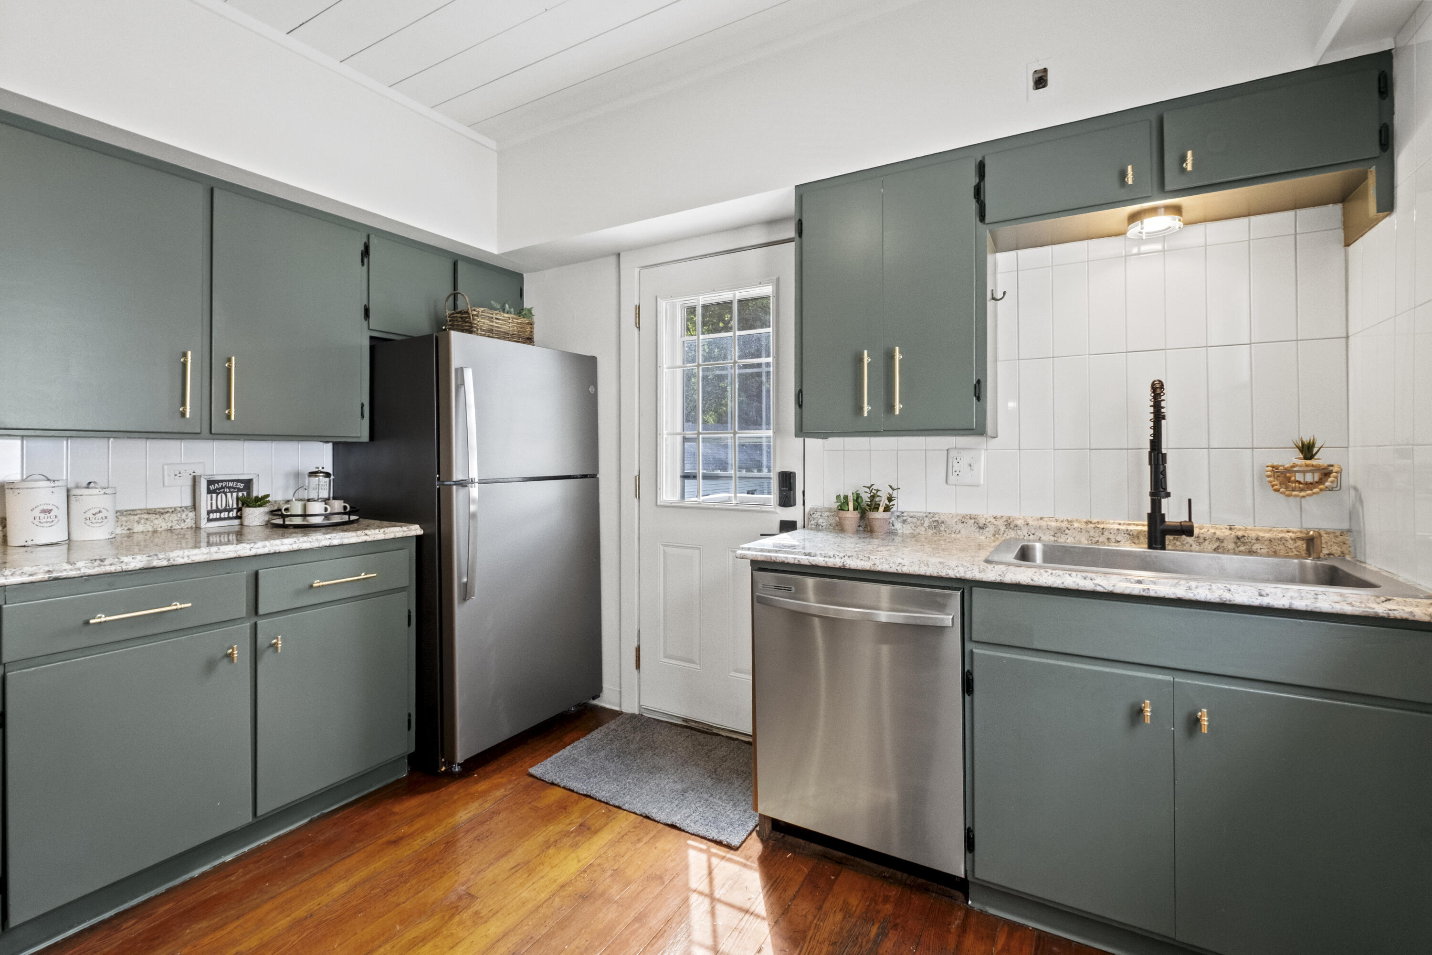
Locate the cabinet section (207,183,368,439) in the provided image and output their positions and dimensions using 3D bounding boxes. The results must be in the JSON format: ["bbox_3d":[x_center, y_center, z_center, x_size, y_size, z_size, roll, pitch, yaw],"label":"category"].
[{"bbox_3d":[-1.526,-0.550,2.151,0.028,0.802,0.472,1,1,32],"label":"cabinet section"}]

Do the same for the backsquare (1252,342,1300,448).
[{"bbox_3d":[1.595,-0.234,1.700,0.100,0.300,0.010,0,1,29],"label":"backsquare"}]

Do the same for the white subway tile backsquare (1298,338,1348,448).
[{"bbox_3d":[1.712,-0.237,1.684,0.101,0.304,0.010,1,1,28],"label":"white subway tile backsquare"}]

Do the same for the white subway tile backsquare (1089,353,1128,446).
[{"bbox_3d":[1.278,-0.246,1.945,0.102,0.305,0.010,0,1,28],"label":"white subway tile backsquare"}]

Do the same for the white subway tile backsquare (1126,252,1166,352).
[{"bbox_3d":[1.350,-0.549,1.875,0.101,0.304,0.010,1,1,28],"label":"white subway tile backsquare"}]

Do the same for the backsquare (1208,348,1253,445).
[{"bbox_3d":[1.533,-0.239,1.781,0.100,0.304,0.010,1,1,28],"label":"backsquare"}]

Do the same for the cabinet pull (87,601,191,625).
[{"bbox_3d":[-1.544,0.363,1.604,0.036,0.014,0.204,1,1,28],"label":"cabinet pull"}]

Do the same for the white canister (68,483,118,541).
[{"bbox_3d":[-2.053,0.110,1.968,0.107,0.188,0.107,1,1,31],"label":"white canister"}]

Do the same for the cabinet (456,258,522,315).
[{"bbox_3d":[-1.234,-0.811,3.025,0.310,0.420,0.410,0,1,30],"label":"cabinet"}]

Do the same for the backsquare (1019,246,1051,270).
[{"bbox_3d":[1.088,-0.744,2.035,0.102,0.065,0.010,1,1,28],"label":"backsquare"}]

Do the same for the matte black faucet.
[{"bbox_3d":[1.313,-0.030,1.696,0.111,0.498,0.230,1,1,31],"label":"matte black faucet"}]

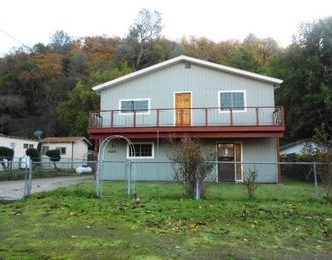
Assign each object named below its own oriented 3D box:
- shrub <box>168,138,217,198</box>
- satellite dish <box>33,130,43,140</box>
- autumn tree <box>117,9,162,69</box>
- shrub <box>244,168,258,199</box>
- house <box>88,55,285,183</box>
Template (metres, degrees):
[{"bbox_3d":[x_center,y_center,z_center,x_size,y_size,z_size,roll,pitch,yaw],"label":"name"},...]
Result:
[{"bbox_3d":[0.907,1.324,10.322,1.720,2.200,1.600,-1,-5,9],"label":"shrub"},{"bbox_3d":[-11.896,0.512,27.067,0.750,0.900,0.900,-2,-6,18],"label":"satellite dish"},{"bbox_3d":[-4.722,-16.181,51.692,7.584,11.420,6.800,-1,-5,9],"label":"autumn tree"},{"bbox_3d":[2.963,1.873,10.171,0.520,1.090,0.500,-1,-5,9],"label":"shrub"},{"bbox_3d":[1.673,-0.254,20.332,10.600,7.050,10.800,-1,-5,9],"label":"house"}]

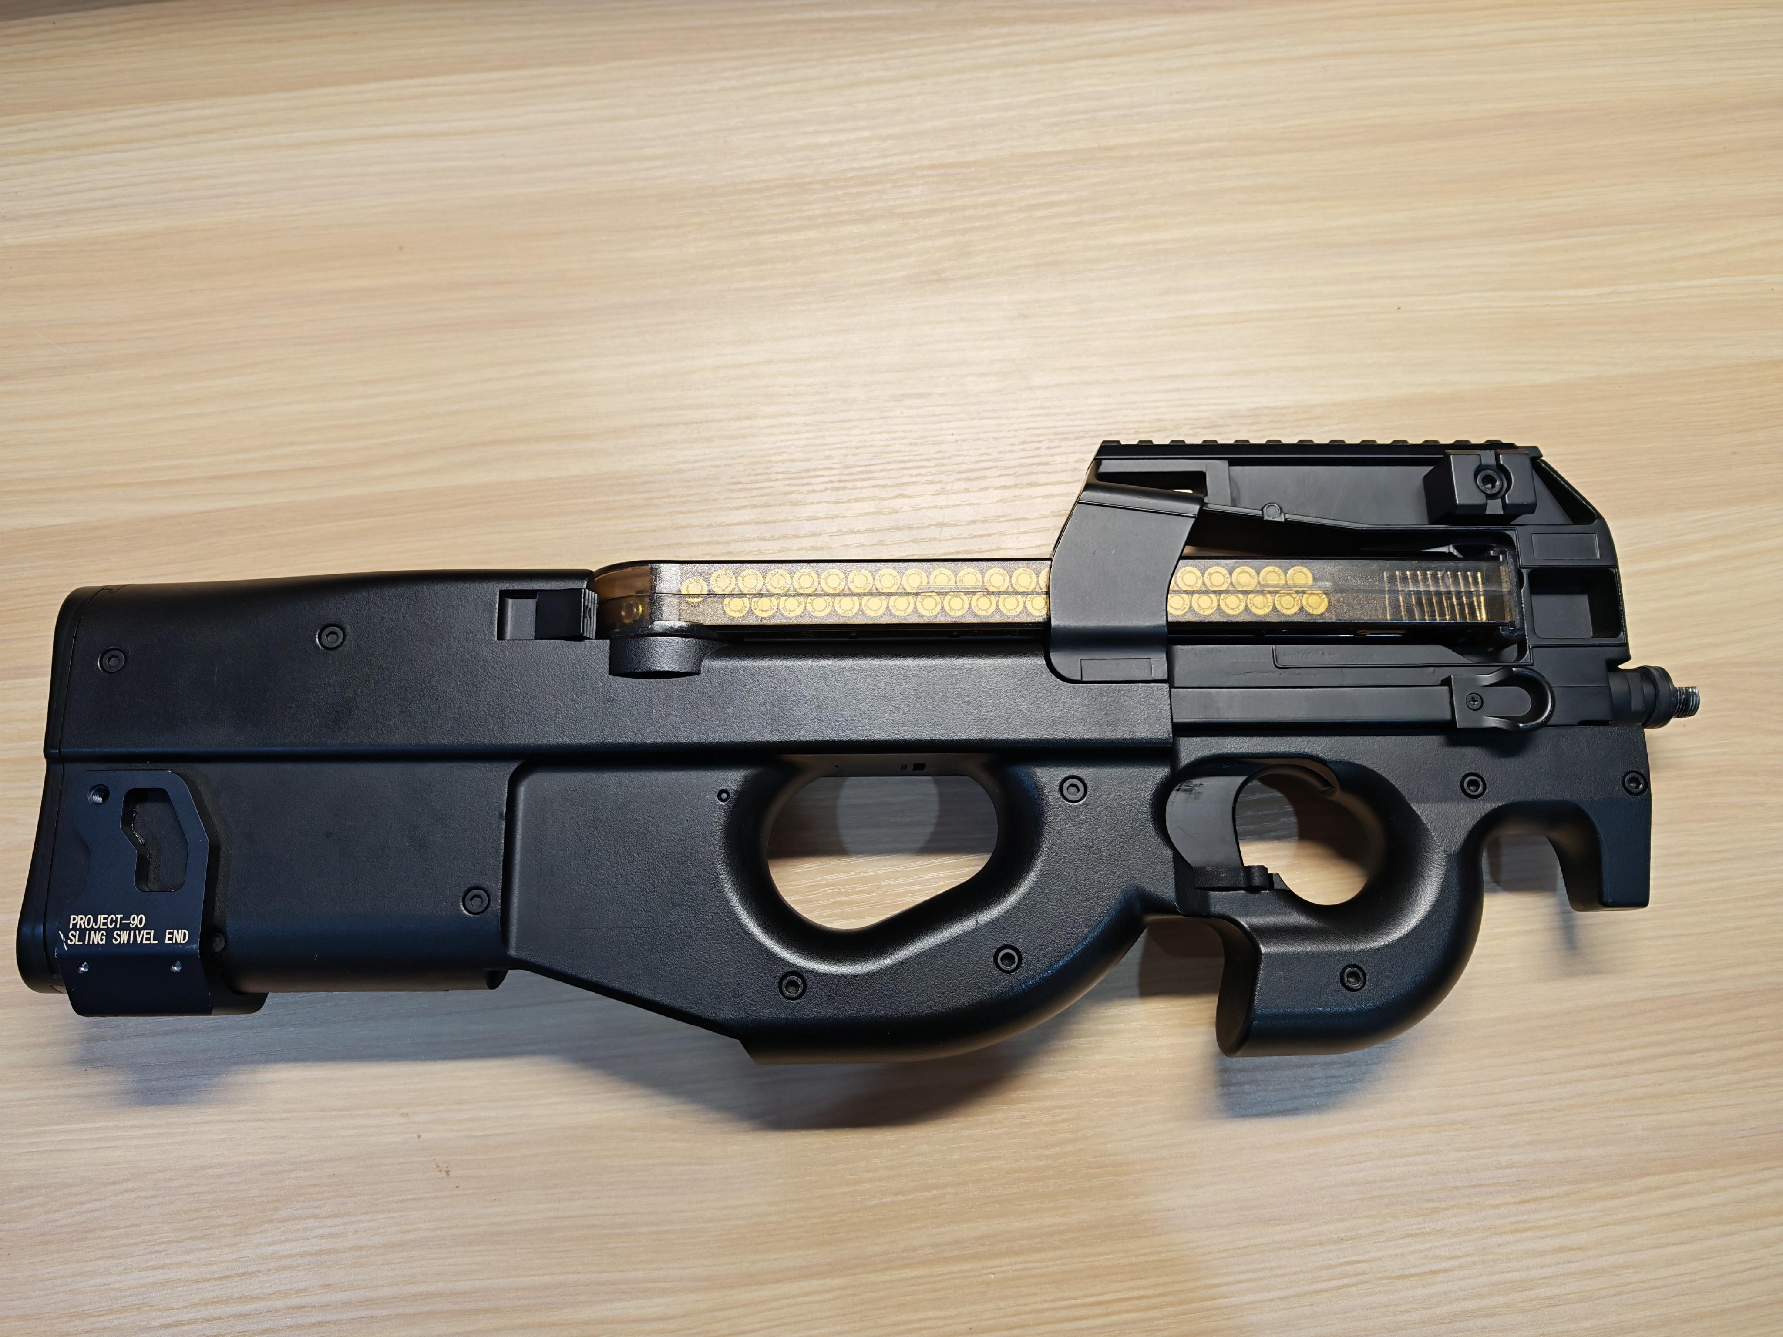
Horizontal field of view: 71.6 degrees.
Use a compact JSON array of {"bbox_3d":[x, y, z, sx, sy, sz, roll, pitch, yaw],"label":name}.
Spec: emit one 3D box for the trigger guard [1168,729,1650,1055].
[{"bbox_3d":[0.148,0.066,0.365,0.138,0.046,0.090,0,76,0],"label":"trigger guard"}]

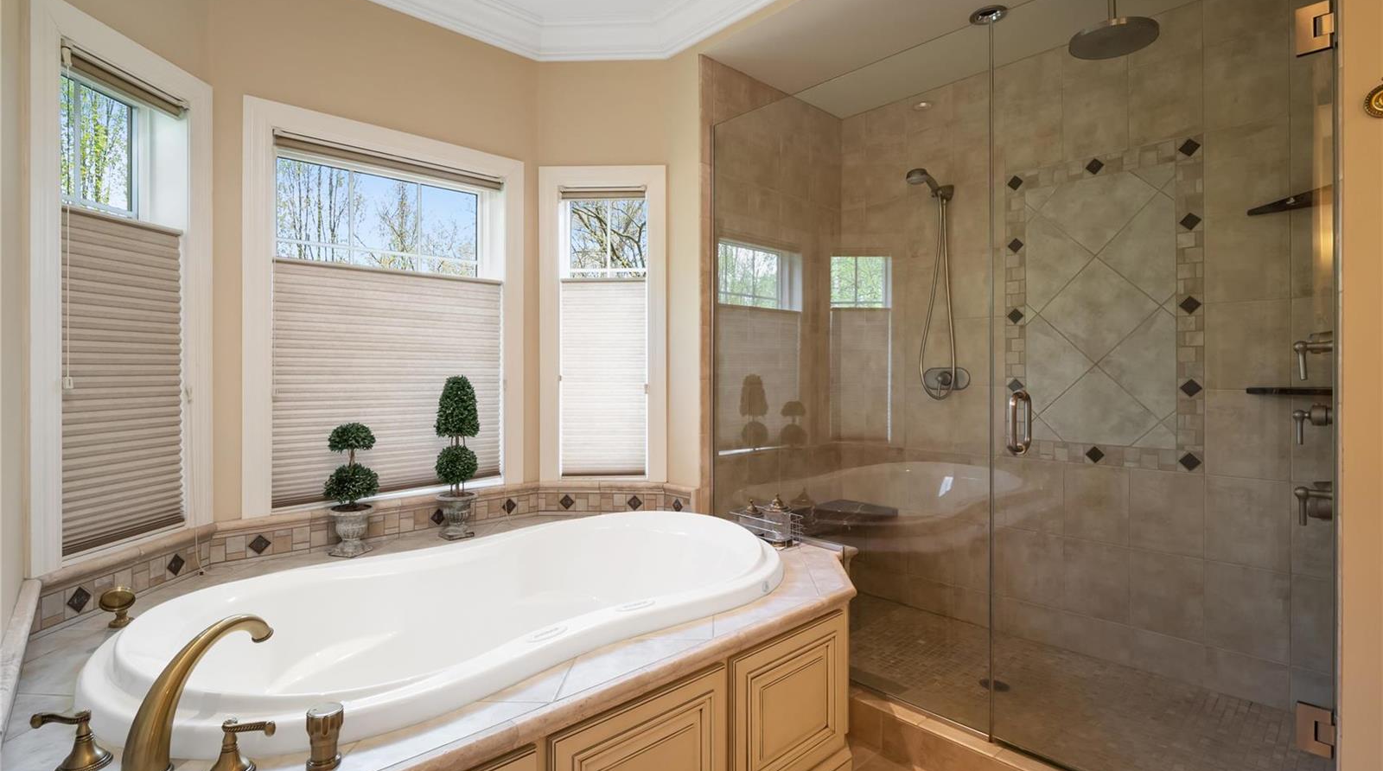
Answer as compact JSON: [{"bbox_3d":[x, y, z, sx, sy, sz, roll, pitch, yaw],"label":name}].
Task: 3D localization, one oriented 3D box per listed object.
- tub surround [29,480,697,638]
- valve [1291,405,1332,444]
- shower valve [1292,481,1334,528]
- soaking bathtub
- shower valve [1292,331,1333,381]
[{"bbox_3d":[-0.964,0.537,2.330,2.106,0.142,0.611,-1,1,-41],"label":"tub surround"},{"bbox_3d":[1.739,0.112,1.716,0.070,0.110,0.100,-1,1,-45],"label":"valve"},{"bbox_3d":[1.739,0.330,1.716,0.085,0.125,0.100,-1,1,-45],"label":"shower valve"},{"bbox_3d":[-0.507,0.812,1.793,1.846,0.520,1.034,-1,1,-41],"label":"soaking bathtub"},{"bbox_3d":[1.739,-0.081,1.716,0.080,0.130,0.100,-1,1,-45],"label":"shower valve"}]

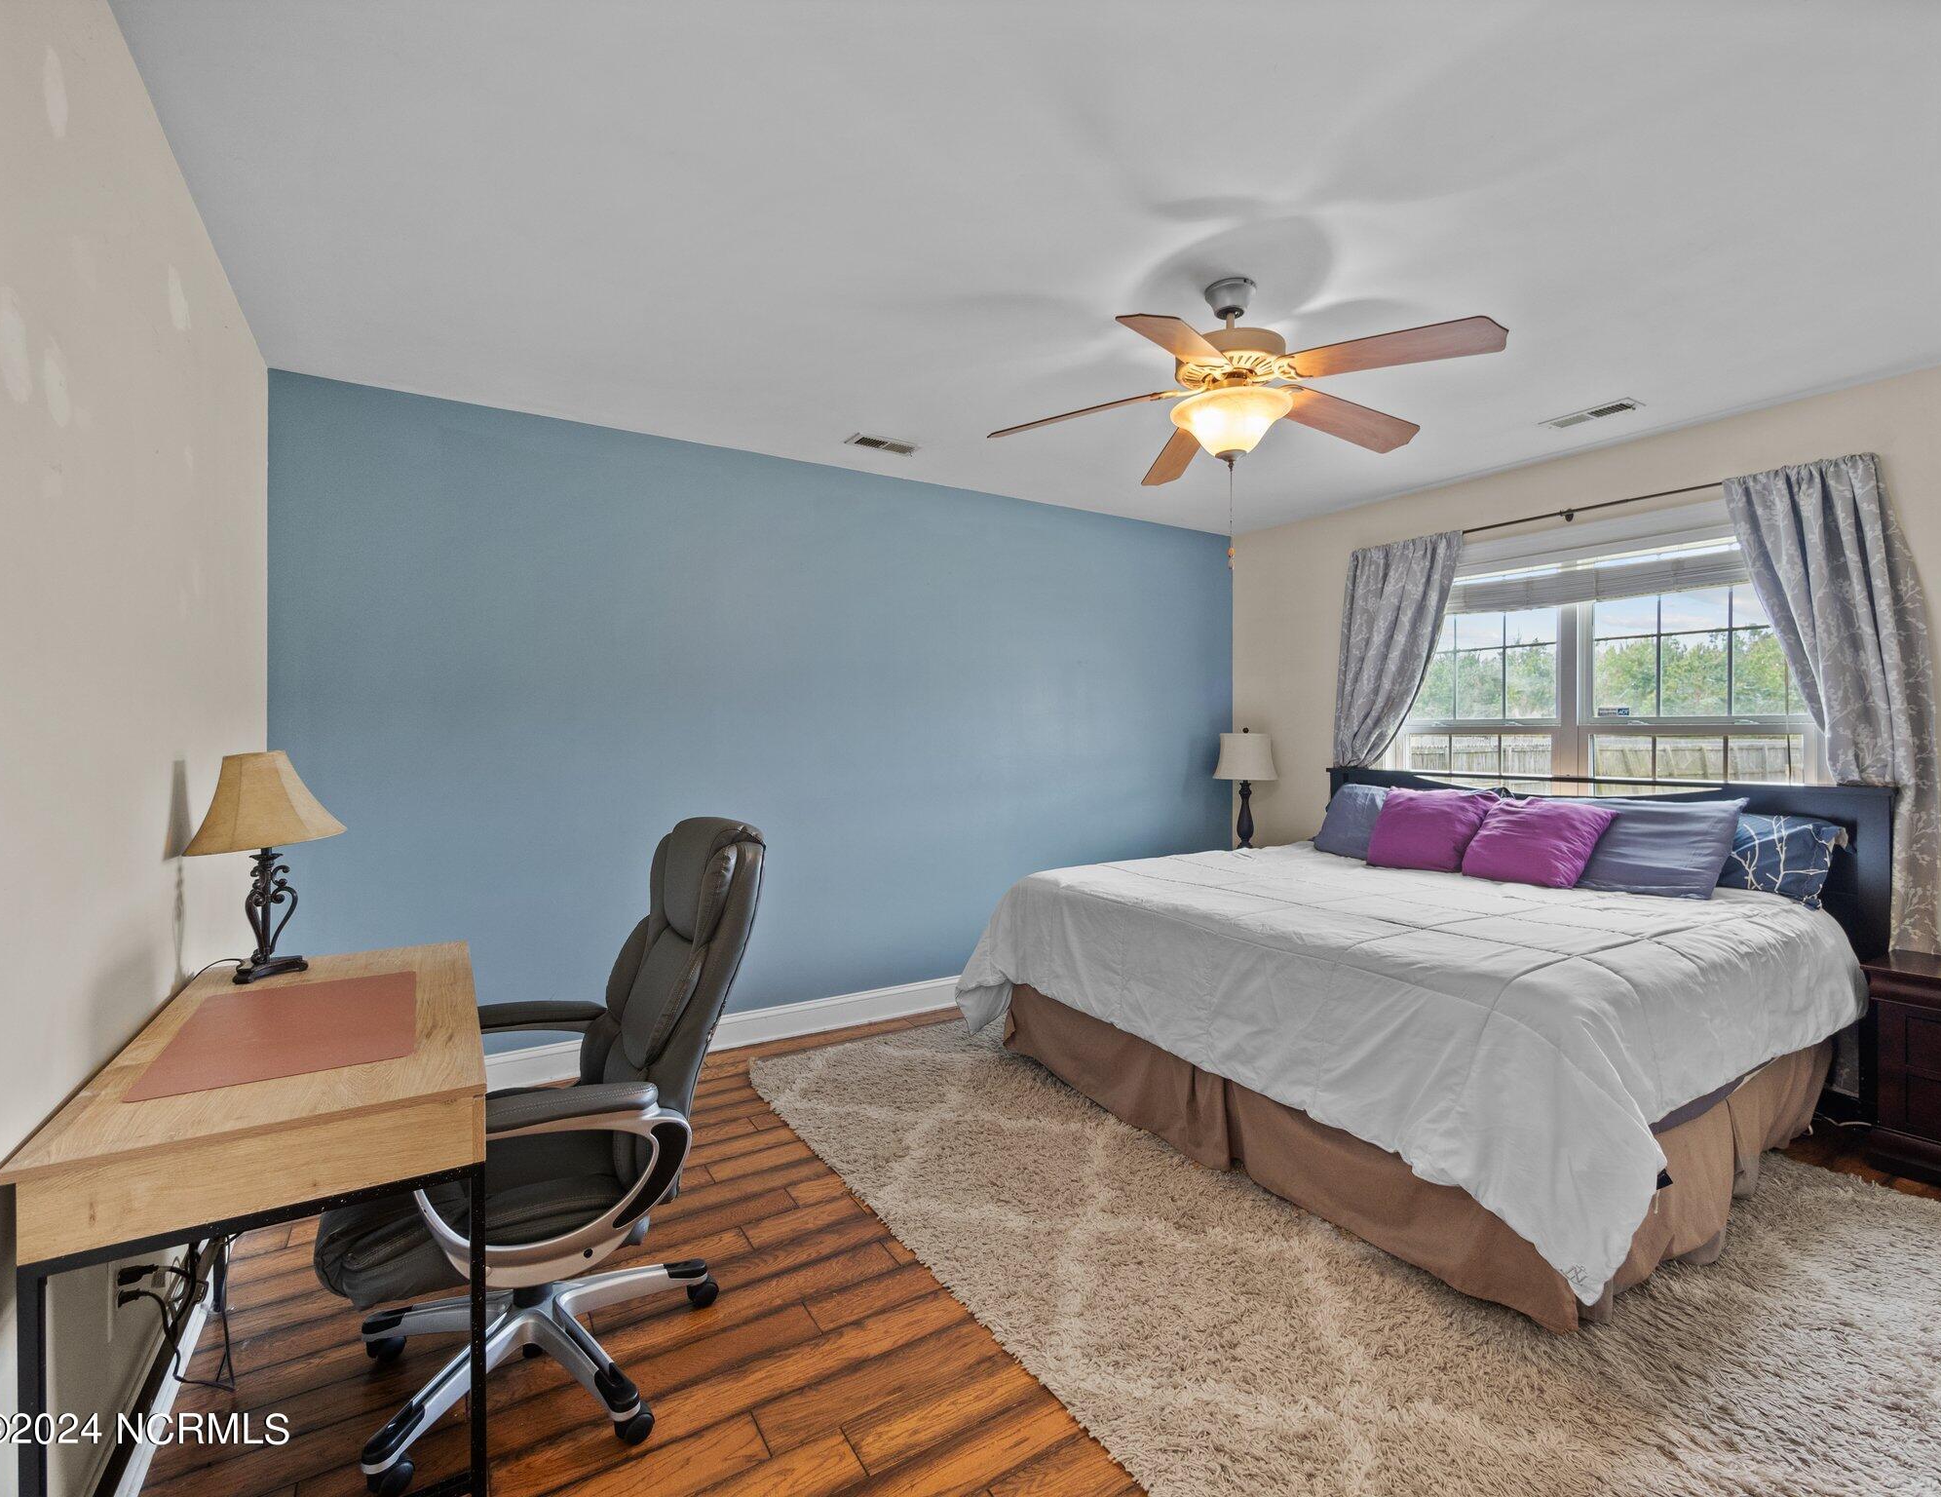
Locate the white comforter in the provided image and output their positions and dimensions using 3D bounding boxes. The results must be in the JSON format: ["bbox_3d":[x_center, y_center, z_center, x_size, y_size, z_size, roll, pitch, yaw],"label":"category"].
[{"bbox_3d":[1.398,0.826,2.996,1.839,0.618,2.204,0,1,-33],"label":"white comforter"}]

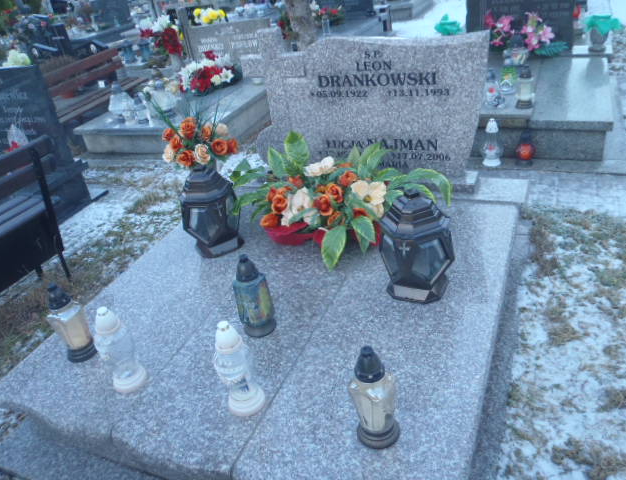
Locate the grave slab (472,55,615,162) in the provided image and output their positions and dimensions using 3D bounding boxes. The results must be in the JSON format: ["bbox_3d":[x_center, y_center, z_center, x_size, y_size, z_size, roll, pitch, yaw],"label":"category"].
[{"bbox_3d":[1.546,-1.039,3.883,1.120,0.265,1.637,6,33,24],"label":"grave slab"}]

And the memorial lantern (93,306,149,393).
[{"bbox_3d":[-0.525,0.276,1.374,0.097,0.248,0.097,6,34,24],"label":"memorial lantern"}]

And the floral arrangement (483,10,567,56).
[{"bbox_3d":[1.918,-1.855,4.650,0.660,0.360,0.380,5,31,24],"label":"floral arrangement"}]

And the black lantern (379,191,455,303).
[{"bbox_3d":[0.306,-0.009,1.549,0.215,0.320,0.215,6,34,24],"label":"black lantern"}]

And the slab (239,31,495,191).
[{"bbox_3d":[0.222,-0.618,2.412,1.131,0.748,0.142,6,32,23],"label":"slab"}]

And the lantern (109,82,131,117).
[{"bbox_3d":[-1.938,-1.399,5.139,0.200,0.330,0.200,-16,29,-16],"label":"lantern"}]

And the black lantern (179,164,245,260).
[{"bbox_3d":[-0.414,-0.131,2.104,0.235,0.360,0.235,-19,31,-17],"label":"black lantern"}]

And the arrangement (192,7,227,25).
[{"bbox_3d":[-1.372,-2.926,6.928,0.500,0.340,0.400,5,31,24],"label":"arrangement"}]

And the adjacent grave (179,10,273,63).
[{"bbox_3d":[-0.819,-1.991,4.965,0.950,0.500,0.140,6,33,24],"label":"adjacent grave"}]

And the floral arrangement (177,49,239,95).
[{"bbox_3d":[-0.967,-1.558,4.829,0.500,0.270,0.380,-5,30,7],"label":"floral arrangement"}]

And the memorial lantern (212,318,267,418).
[{"bbox_3d":[-0.198,0.329,1.356,0.100,0.280,0.100,-15,30,-11],"label":"memorial lantern"}]

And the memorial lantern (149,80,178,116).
[{"bbox_3d":[-1.435,-1.370,4.939,0.200,0.330,0.200,-14,28,-12],"label":"memorial lantern"}]

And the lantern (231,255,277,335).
[{"bbox_3d":[-0.173,0.149,1.486,0.100,0.252,0.100,6,34,24],"label":"lantern"}]

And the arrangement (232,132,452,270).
[{"bbox_3d":[0.105,-0.127,1.944,0.720,0.370,0.420,5,32,24],"label":"arrangement"}]

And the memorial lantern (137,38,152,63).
[{"bbox_3d":[-2.213,-2.489,6.800,0.160,0.310,0.160,-15,28,-13],"label":"memorial lantern"}]

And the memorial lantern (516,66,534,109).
[{"bbox_3d":[1.372,-0.997,3.330,0.110,0.253,0.110,6,33,24],"label":"memorial lantern"}]

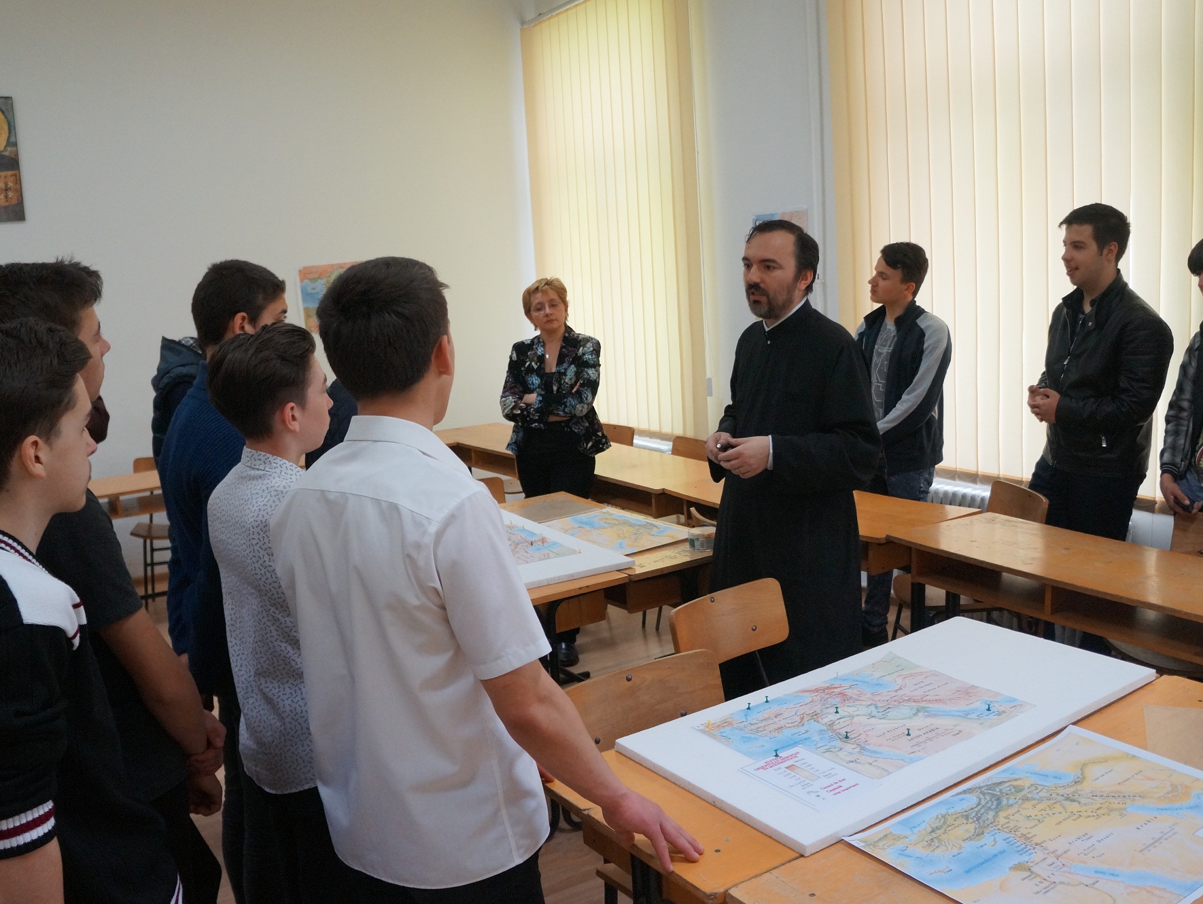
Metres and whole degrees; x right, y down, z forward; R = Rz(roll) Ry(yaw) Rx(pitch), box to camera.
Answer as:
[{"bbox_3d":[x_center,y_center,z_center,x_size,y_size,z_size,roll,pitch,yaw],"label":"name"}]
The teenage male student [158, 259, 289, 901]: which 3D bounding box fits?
[{"bbox_3d":[-0.831,0.385,2.512,0.340,1.693,0.480,-8,9,-29],"label":"teenage male student"}]

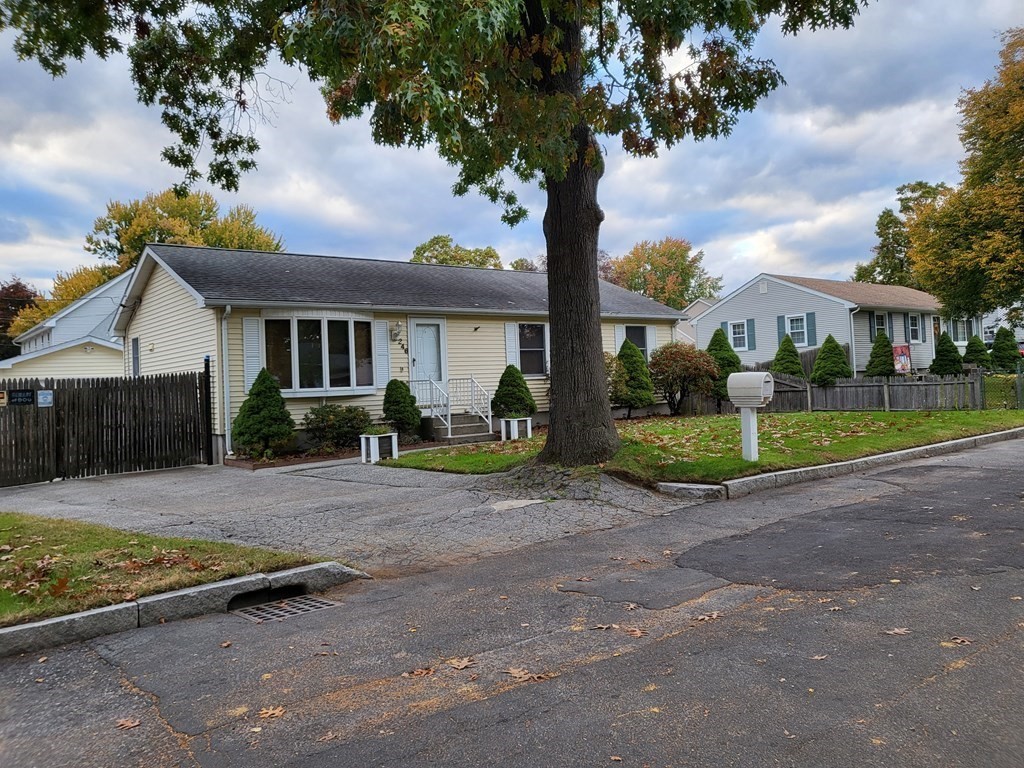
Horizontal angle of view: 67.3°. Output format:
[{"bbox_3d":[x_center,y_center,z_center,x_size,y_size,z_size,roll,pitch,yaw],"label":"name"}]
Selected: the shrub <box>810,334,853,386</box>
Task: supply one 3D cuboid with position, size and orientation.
[{"bbox_3d":[10.187,-0.685,24.600,1.380,1.810,1.380,-2,0,-39],"label":"shrub"}]

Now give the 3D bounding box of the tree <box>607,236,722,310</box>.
[{"bbox_3d":[10.311,-4.460,52.000,8.000,10.700,8.000,-2,0,-39],"label":"tree"}]

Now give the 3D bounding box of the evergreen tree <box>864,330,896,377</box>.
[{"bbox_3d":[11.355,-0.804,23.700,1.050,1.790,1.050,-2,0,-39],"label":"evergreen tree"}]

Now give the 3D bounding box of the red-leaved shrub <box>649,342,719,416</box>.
[{"bbox_3d":[5.017,-0.147,22.304,2.000,2.114,2.000,-3,0,-39],"label":"red-leaved shrub"}]

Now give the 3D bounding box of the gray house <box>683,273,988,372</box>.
[{"bbox_3d":[15.791,-2.454,36.523,13.000,4.920,8.030,-3,0,-39],"label":"gray house"}]

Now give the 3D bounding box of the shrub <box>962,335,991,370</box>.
[{"bbox_3d":[20.854,-1.270,34.503,1.330,1.903,1.330,-3,0,-39],"label":"shrub"}]

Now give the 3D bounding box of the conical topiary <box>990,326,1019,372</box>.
[{"bbox_3d":[22.779,-1.544,35.504,1.380,2.223,1.380,-3,0,-39],"label":"conical topiary"}]

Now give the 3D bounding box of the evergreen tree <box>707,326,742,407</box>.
[{"bbox_3d":[6.842,-0.429,25.000,1.350,2.751,1.350,-2,0,-39],"label":"evergreen tree"}]

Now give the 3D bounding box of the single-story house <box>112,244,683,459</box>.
[{"bbox_3d":[-2.693,-1.006,21.780,14.000,4.820,7.970,-3,0,-39],"label":"single-story house"}]

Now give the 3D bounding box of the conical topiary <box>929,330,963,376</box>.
[{"bbox_3d":[12.571,-0.781,22.200,1.000,1.480,1.000,-2,0,-39],"label":"conical topiary"}]

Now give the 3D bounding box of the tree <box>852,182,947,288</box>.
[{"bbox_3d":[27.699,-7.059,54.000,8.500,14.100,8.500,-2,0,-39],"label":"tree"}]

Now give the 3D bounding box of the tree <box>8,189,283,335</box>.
[{"bbox_3d":[-20.987,-4.716,45.024,15.500,13.457,13.500,-3,0,-39],"label":"tree"}]

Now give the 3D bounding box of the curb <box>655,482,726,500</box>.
[{"bbox_3d":[2.278,1.358,9.808,0.150,0.180,1.000,-2,0,-39],"label":"curb"}]

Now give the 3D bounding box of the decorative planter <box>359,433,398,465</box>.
[{"bbox_3d":[-2.401,1.156,13.936,0.530,0.490,0.480,-3,0,-39],"label":"decorative planter"}]

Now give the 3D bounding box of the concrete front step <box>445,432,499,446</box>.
[{"bbox_3d":[-0.941,1.195,16.705,1.250,0.170,0.320,-3,0,-39],"label":"concrete front step"}]

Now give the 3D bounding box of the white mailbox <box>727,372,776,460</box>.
[{"bbox_3d":[3.421,0.463,11.092,0.310,1.275,0.590,-2,0,-39],"label":"white mailbox"}]

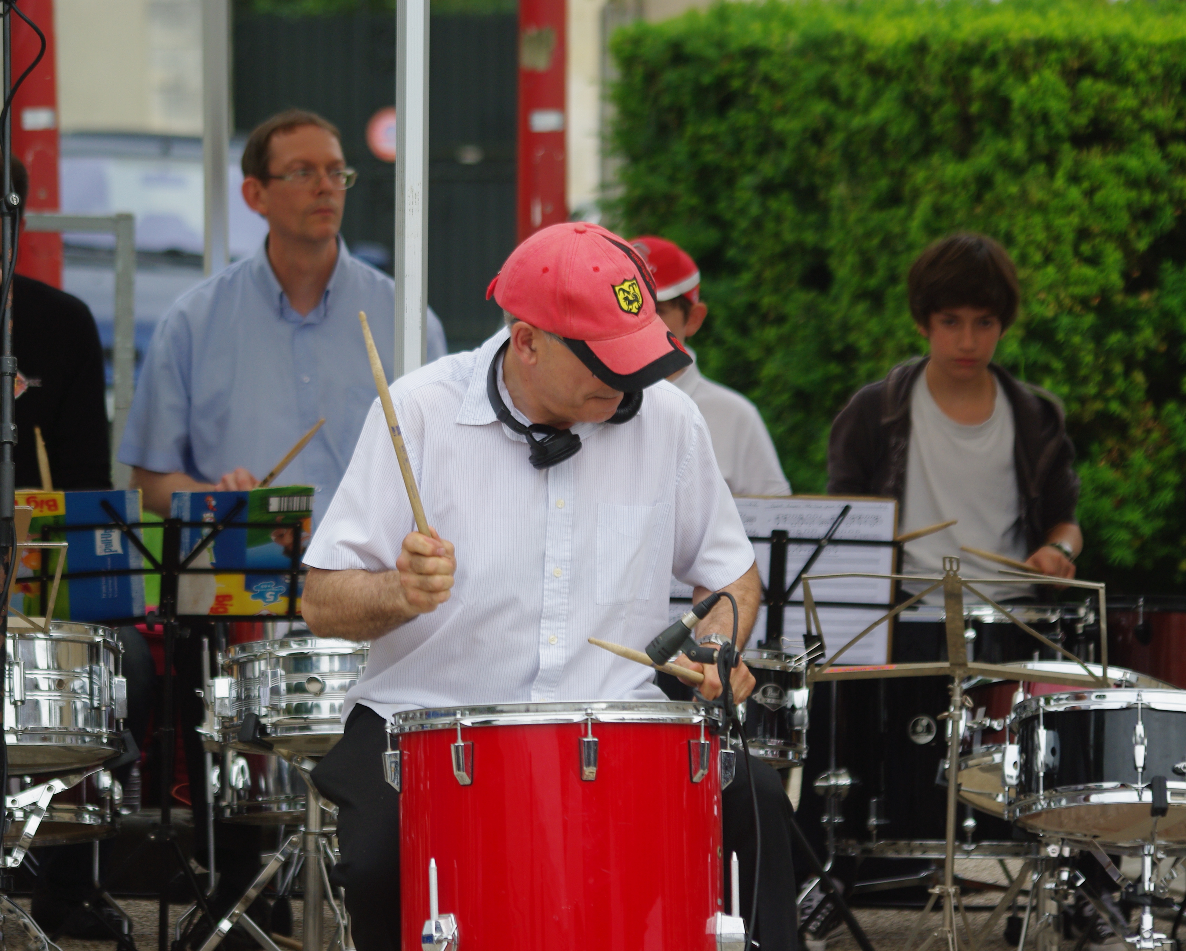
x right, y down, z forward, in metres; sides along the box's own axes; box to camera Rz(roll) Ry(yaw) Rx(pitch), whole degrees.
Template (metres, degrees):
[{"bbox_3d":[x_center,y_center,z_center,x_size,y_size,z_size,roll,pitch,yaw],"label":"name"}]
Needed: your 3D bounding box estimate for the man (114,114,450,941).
[{"bbox_3d":[-0.526,0.090,12.500,0.620,1.460,0.750,0,0,-6],"label":"man"}]

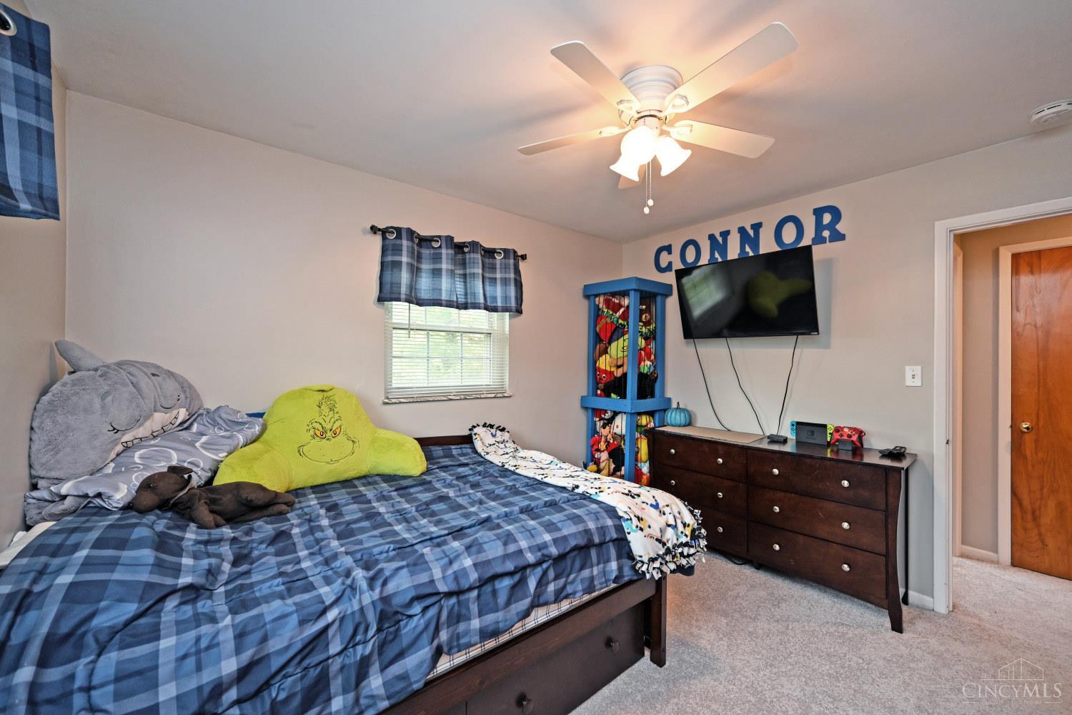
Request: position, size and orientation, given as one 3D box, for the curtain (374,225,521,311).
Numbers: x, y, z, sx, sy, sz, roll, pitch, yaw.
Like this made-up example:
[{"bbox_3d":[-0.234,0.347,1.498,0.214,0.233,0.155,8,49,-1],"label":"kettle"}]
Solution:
[{"bbox_3d":[-0.518,-0.557,2.798,1.063,0.453,0.100,1,0,-38],"label":"curtain"}]

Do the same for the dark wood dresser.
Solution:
[{"bbox_3d":[1.480,0.955,2.702,0.441,0.833,1.419,1,0,-43],"label":"dark wood dresser"}]

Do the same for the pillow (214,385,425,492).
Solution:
[{"bbox_3d":[-1.032,0.363,2.047,0.860,0.450,0.420,1,0,-36],"label":"pillow"}]

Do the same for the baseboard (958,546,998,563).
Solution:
[{"bbox_3d":[3.028,1.351,2.849,0.015,0.068,0.180,1,0,-38],"label":"baseboard"}]

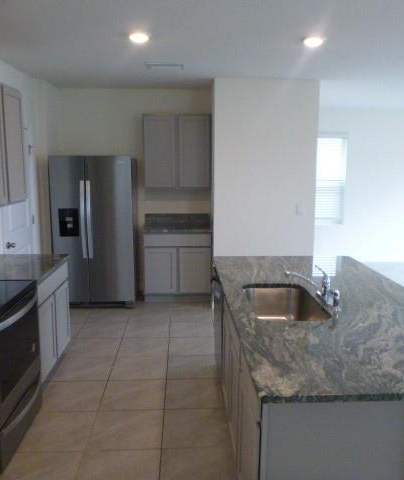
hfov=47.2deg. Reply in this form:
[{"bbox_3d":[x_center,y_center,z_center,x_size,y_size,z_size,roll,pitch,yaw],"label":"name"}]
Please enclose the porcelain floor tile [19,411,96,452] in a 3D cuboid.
[{"bbox_3d":[-0.936,1.211,2.936,0.453,0.010,0.453,0,9,-3],"label":"porcelain floor tile"}]

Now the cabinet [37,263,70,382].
[{"bbox_3d":[-1.446,0.651,3.555,0.628,0.860,0.915,0,9,-3],"label":"cabinet"}]

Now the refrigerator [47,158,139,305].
[{"bbox_3d":[-1.263,-0.113,5.622,0.906,1.755,0.815,0,9,-3],"label":"refrigerator"}]

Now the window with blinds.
[{"bbox_3d":[2.013,-1.026,7.908,0.890,1.530,0.080,0,9,-2],"label":"window with blinds"}]

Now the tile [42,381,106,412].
[{"bbox_3d":[-0.959,1.162,3.438,0.452,0.010,0.452,0,9,-2],"label":"tile"}]

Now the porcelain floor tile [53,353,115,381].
[{"bbox_3d":[-0.977,1.070,3.837,0.453,0.010,0.453,0,9,-3],"label":"porcelain floor tile"}]

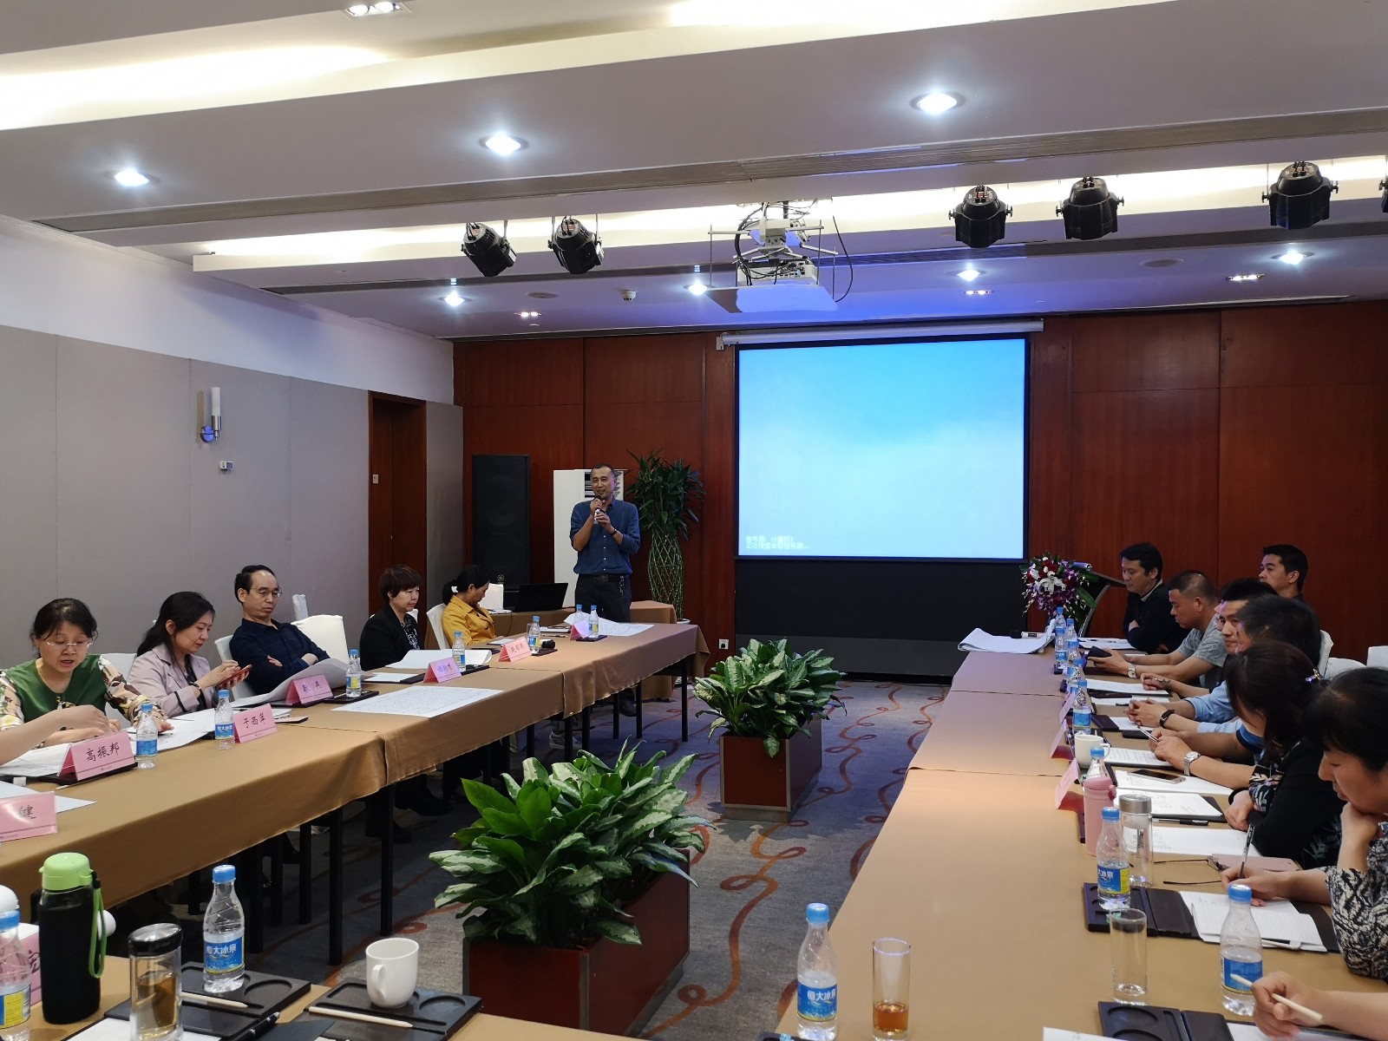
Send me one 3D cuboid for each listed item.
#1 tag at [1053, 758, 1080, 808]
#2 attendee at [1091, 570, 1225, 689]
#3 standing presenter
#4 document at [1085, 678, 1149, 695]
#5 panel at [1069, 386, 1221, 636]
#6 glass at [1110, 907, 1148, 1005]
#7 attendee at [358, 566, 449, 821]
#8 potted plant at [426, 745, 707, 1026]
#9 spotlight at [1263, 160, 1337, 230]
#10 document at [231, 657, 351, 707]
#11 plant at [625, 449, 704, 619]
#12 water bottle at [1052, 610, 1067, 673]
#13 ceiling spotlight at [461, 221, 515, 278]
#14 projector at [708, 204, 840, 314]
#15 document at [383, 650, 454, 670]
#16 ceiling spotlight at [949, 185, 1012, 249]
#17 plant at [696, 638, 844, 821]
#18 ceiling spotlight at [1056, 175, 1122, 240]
[{"bbox_3d":[0.991,0.683,2.802,0.095,0.092,0.195,1,1,18],"label":"tag"},{"bbox_3d":[2.245,0.832,4.977,0.820,1.220,0.500,1,1,18],"label":"attendee"},{"bbox_3d":[-0.624,0.504,7.650,0.520,1.780,0.380,0,1,1],"label":"standing presenter"},{"bbox_3d":[1.889,0.728,4.748,0.300,0.012,0.230,1,1,17],"label":"document"},{"bbox_3d":[3.660,0.124,8.840,1.130,2.380,0.040,1,1,17],"label":"panel"},{"bbox_3d":[0.677,0.675,1.677,0.054,0.130,0.054,1,1,18],"label":"glass"},{"bbox_3d":[-1.450,0.835,5.600,0.720,1.200,0.500,1,1,30],"label":"attendee"},{"bbox_3d":[-0.310,1.086,3.200,0.580,0.790,0.930,0,1,18],"label":"potted plant"},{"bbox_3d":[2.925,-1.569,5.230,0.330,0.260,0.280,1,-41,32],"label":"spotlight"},{"bbox_3d":[-1.700,0.673,4.600,0.360,0.130,0.450,0,1,20],"label":"document"},{"bbox_3d":[-0.228,0.394,9.250,0.640,1.970,0.640,0,1,0],"label":"plant"},{"bbox_3d":[1.800,0.625,5.306,0.062,0.197,0.062,1,1,17],"label":"water bottle"},{"bbox_3d":[-1.167,-1.537,6.150,0.310,0.270,0.280,0,-25,15],"label":"ceiling spotlight"},{"bbox_3d":[0.449,-1.516,6.136,0.680,0.570,0.620,1,1,13],"label":"projector"},{"bbox_3d":[-1.237,0.658,5.227,0.430,0.060,0.380,1,1,18],"label":"document"},{"bbox_3d":[1.462,-1.551,5.520,0.310,0.270,0.270,0,-40,15],"label":"ceiling spotlight"},{"bbox_3d":[0.404,1.026,5.543,0.590,0.840,1.000,1,1,17],"label":"plant"},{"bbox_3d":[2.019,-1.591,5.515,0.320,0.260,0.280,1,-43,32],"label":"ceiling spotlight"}]

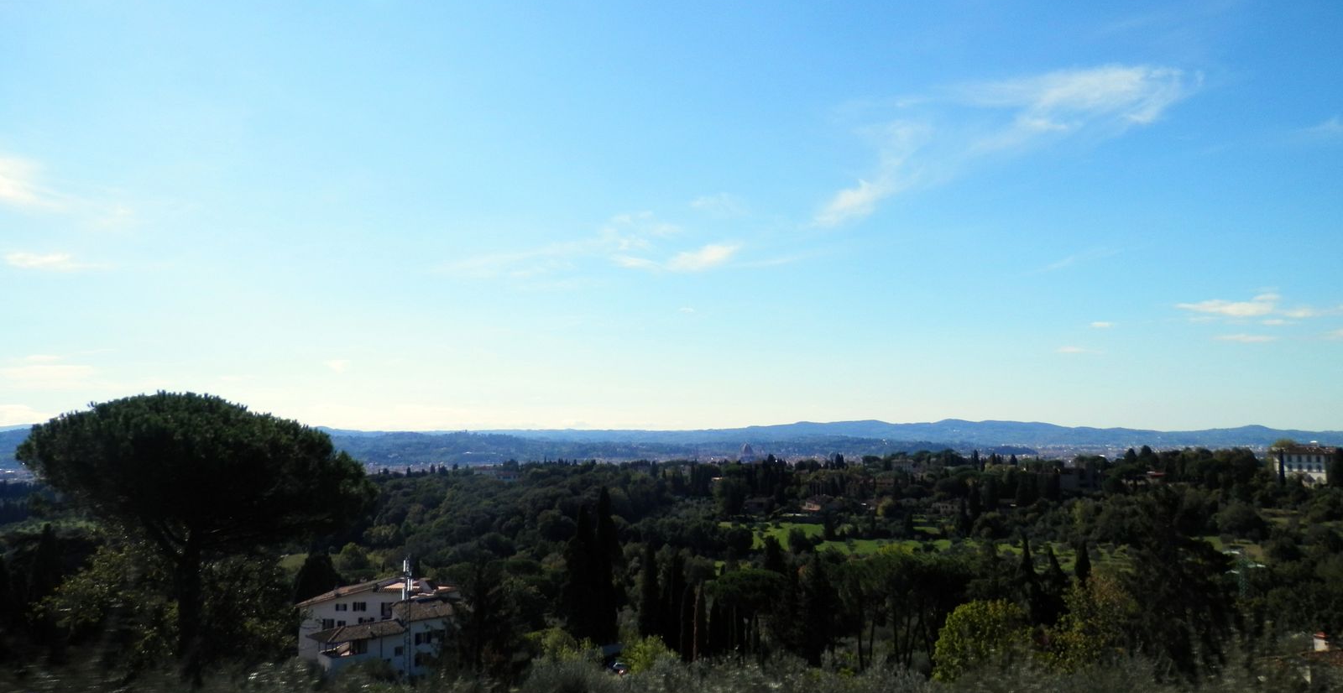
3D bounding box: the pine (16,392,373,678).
[{"bbox_3d":[-17.200,7.150,36.000,11.800,11.000,11.400,3,-6,-25],"label":"pine"}]

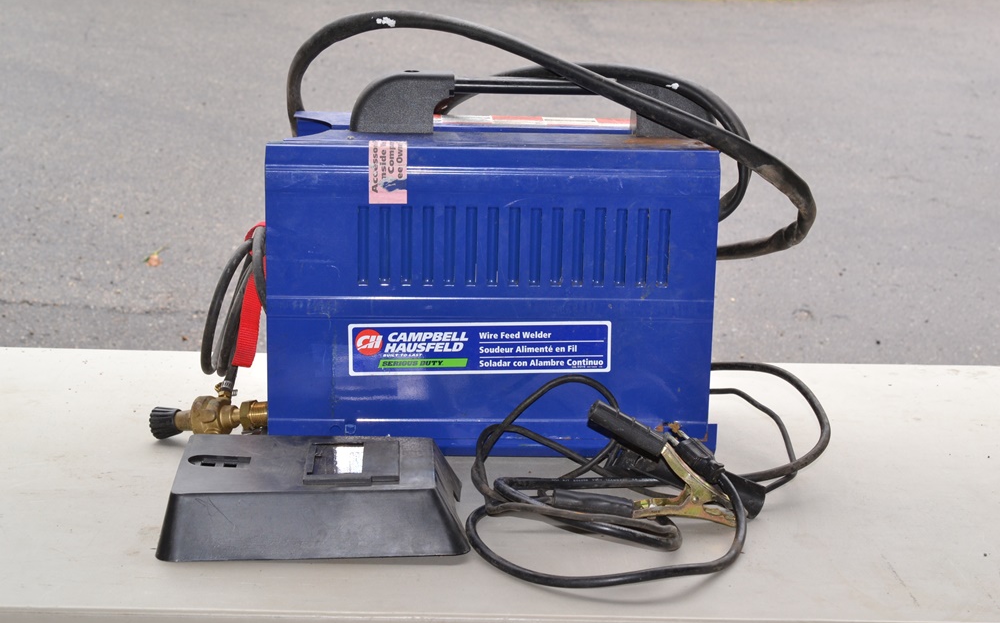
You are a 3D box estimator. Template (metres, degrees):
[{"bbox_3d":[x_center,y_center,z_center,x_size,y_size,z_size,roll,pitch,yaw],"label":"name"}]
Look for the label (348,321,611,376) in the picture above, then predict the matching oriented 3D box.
[{"bbox_3d":[-0.020,0.037,1.674,0.264,0.053,0.003,-1,13,-3],"label":"label"}]

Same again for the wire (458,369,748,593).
[{"bbox_3d":[0.096,0.143,1.521,0.255,0.093,0.325,1,13,-3],"label":"wire"}]

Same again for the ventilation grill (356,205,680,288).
[{"bbox_3d":[0.015,-0.064,1.654,0.309,0.081,0.008,1,13,-3],"label":"ventilation grill"}]

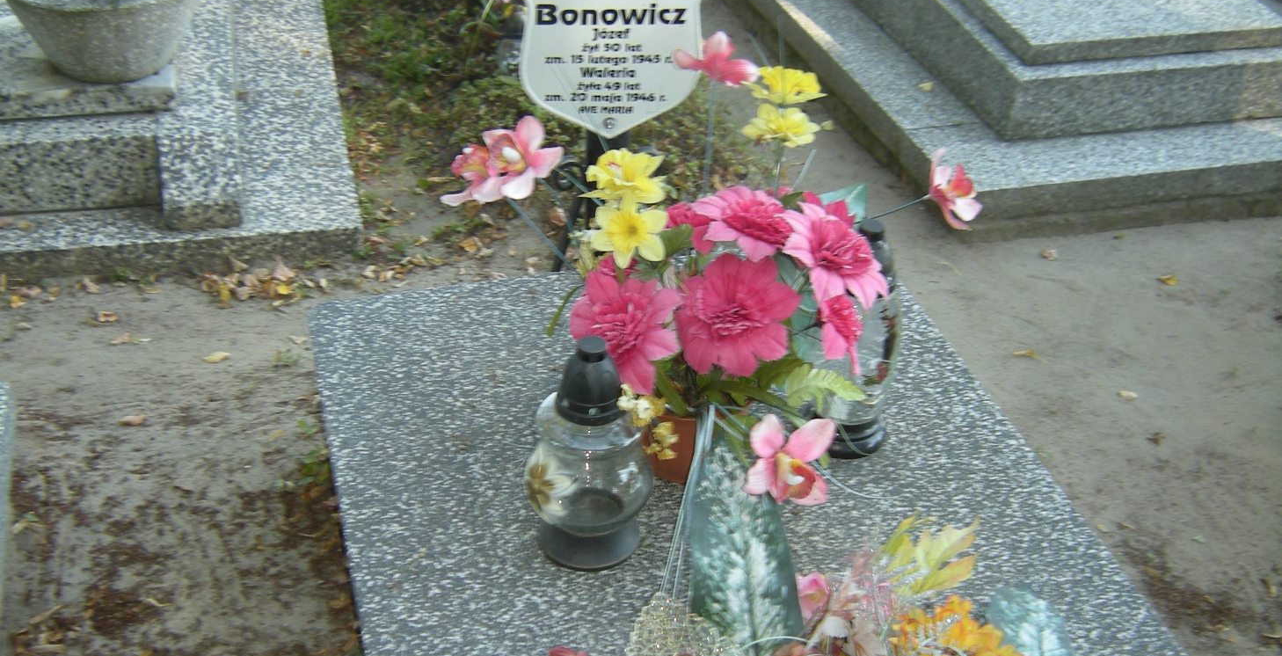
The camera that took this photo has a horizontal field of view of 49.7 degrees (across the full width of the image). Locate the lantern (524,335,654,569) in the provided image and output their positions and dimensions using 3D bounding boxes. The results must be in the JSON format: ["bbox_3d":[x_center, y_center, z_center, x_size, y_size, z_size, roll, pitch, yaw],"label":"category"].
[{"bbox_3d":[-0.057,0.122,1.556,0.145,0.270,0.145,2,33,-1],"label":"lantern"}]

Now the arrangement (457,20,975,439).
[{"bbox_3d":[0.077,-0.105,1.560,0.570,0.450,0.380,-7,34,-15],"label":"arrangement"}]

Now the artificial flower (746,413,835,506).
[{"bbox_3d":[0.170,0.150,1.580,0.100,0.100,0.045,7,5,7],"label":"artificial flower"}]

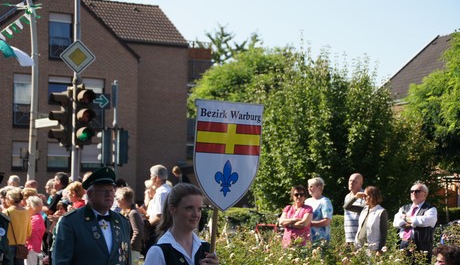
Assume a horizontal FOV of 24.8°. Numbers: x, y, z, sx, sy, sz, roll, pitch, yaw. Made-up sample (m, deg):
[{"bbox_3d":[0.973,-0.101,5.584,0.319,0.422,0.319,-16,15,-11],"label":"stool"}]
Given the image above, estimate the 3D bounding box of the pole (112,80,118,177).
[{"bbox_3d":[-2.951,0.865,27.000,0.110,4.400,0.110,1,-3,0],"label":"pole"}]

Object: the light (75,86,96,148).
[{"bbox_3d":[-2.293,-0.254,16.600,0.260,0.930,0.340,2,-3,-27],"label":"light"}]

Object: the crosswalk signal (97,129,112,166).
[{"bbox_3d":[-3.240,0.395,27.000,0.330,0.920,0.260,-2,-4,45],"label":"crosswalk signal"}]

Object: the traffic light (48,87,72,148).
[{"bbox_3d":[-2.706,-0.224,16.700,0.340,0.930,0.260,2,-3,-22],"label":"traffic light"}]

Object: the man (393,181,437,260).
[{"bbox_3d":[2.093,1.399,11.800,0.520,1.740,0.370,-1,-4,35],"label":"man"}]

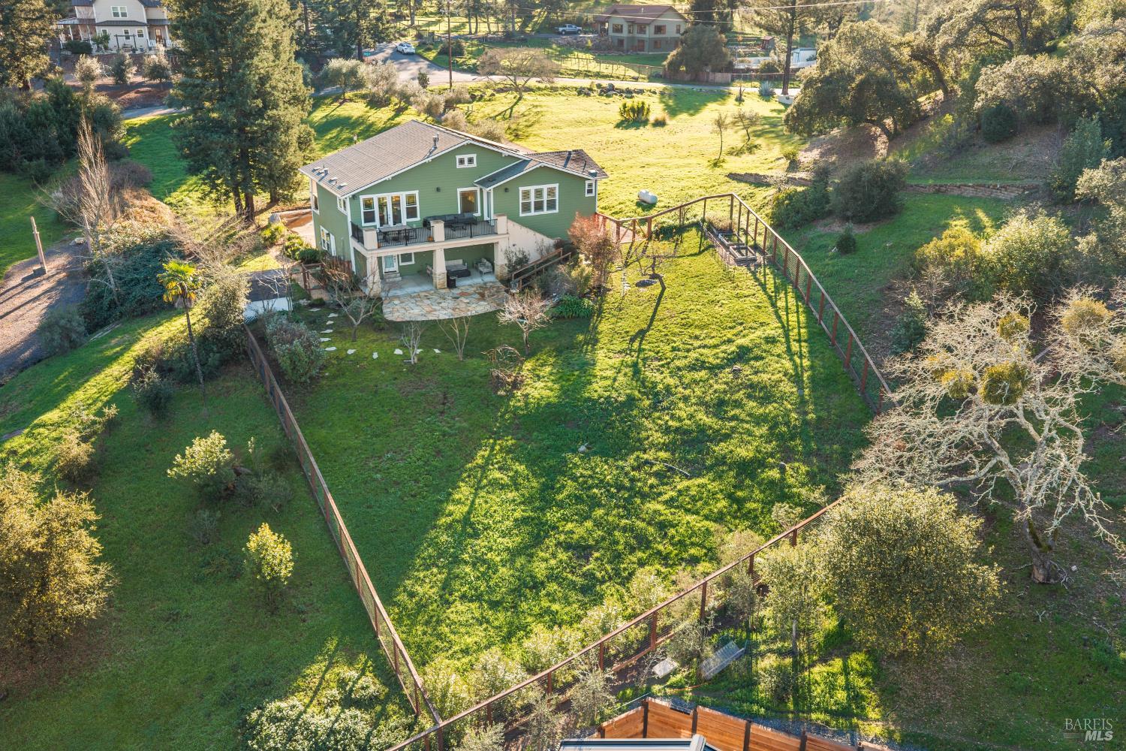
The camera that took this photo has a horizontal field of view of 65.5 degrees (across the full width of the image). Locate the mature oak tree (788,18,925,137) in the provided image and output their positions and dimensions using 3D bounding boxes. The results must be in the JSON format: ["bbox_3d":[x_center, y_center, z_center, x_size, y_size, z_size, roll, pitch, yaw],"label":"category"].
[{"bbox_3d":[28.522,-28.845,86.064,13.020,10.790,12.080,8,24,16],"label":"mature oak tree"}]

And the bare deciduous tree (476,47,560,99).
[{"bbox_3d":[-5.967,-40.246,116.703,11.120,6.560,10.230,0,23,-3],"label":"bare deciduous tree"}]

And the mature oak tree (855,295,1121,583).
[{"bbox_3d":[16.421,2.669,34.699,9.700,11.000,9.400,1,23,0],"label":"mature oak tree"}]

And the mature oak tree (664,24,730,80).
[{"bbox_3d":[21.472,-51.717,140.367,10.390,8.470,9.540,4,24,7],"label":"mature oak tree"}]

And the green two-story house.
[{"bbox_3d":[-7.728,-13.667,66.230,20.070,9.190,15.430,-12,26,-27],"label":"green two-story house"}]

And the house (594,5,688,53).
[{"bbox_3d":[15.288,-67.878,171.000,10.700,8.600,15.000,-21,31,-40],"label":"house"}]

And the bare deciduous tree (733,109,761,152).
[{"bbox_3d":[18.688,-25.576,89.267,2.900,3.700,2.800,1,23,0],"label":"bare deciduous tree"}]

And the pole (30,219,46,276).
[{"bbox_3d":[-42.112,-10.326,70.294,0.400,4.730,0.400,-13,27,-29],"label":"pole"}]

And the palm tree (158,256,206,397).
[{"bbox_3d":[-19.080,-2.181,45.225,2.300,7.630,2.300,-10,26,-23],"label":"palm tree"}]

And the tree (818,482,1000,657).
[{"bbox_3d":[12.978,7.395,33.000,6.400,6.700,6.200,1,23,0],"label":"tree"}]

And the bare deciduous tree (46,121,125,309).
[{"bbox_3d":[-33.179,-11.148,60.926,4.600,13.000,4.200,1,23,0],"label":"bare deciduous tree"}]

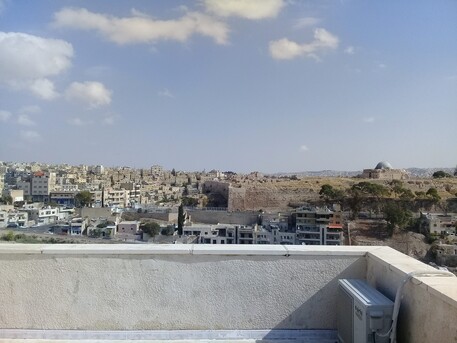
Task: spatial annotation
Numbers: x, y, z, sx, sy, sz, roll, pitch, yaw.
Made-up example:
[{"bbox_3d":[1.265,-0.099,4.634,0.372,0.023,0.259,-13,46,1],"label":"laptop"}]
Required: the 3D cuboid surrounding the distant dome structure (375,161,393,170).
[{"bbox_3d":[125.100,-4.675,330.000,13.400,7.400,13.400,0,0,21],"label":"distant dome structure"}]

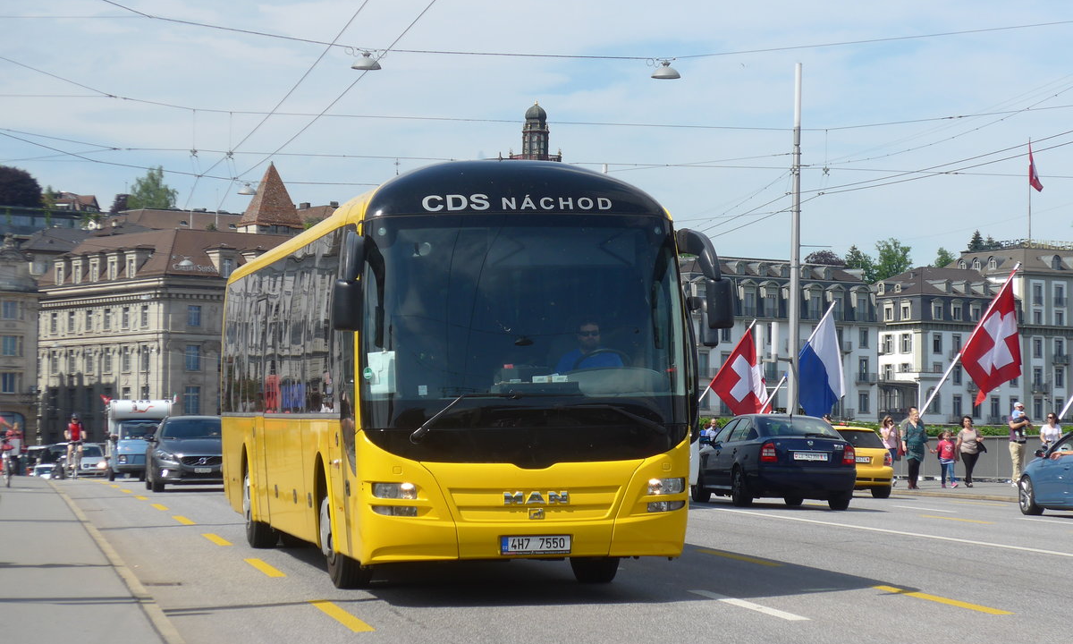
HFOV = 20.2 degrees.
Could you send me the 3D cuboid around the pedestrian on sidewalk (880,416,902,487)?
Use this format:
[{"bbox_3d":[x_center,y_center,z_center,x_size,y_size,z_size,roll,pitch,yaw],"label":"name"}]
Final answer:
[{"bbox_3d":[7.851,2.858,66.500,0.500,1.580,0.400,1,-2,-18],"label":"pedestrian on sidewalk"}]

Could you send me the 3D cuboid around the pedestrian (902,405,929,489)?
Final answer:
[{"bbox_3d":[8.177,2.755,65.000,0.570,1.730,0.400,0,-2,-6],"label":"pedestrian"}]

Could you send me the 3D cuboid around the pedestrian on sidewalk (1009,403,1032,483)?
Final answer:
[{"bbox_3d":[10.377,2.637,64.500,0.550,1.810,0.500,2,-2,-41],"label":"pedestrian on sidewalk"}]

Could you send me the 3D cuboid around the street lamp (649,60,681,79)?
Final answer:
[{"bbox_3d":[2.557,-5.000,59.500,0.590,0.390,0.590,0,-2,0],"label":"street lamp"}]

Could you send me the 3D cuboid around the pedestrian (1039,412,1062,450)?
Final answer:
[{"bbox_3d":[11.039,2.772,64.500,0.500,1.660,0.370,0,-2,5],"label":"pedestrian"}]

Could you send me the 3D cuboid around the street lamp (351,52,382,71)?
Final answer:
[{"bbox_3d":[-2.923,-4.481,51.600,0.530,0.320,0.530,0,-2,-10],"label":"street lamp"}]

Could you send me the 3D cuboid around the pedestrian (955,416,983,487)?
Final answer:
[{"bbox_3d":[9.760,2.920,67.800,0.560,1.620,0.420,1,-2,-11],"label":"pedestrian"}]

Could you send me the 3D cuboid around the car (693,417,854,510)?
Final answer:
[{"bbox_3d":[3.660,2.165,47.000,1.740,1.430,4.510,2,-2,-11],"label":"car"}]

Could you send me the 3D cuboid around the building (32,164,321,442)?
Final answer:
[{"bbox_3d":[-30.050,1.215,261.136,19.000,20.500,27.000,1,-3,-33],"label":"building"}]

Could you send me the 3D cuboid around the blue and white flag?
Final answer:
[{"bbox_3d":[8.271,1.178,89.000,1.800,3.300,0.500,0,-2,-10],"label":"blue and white flag"}]

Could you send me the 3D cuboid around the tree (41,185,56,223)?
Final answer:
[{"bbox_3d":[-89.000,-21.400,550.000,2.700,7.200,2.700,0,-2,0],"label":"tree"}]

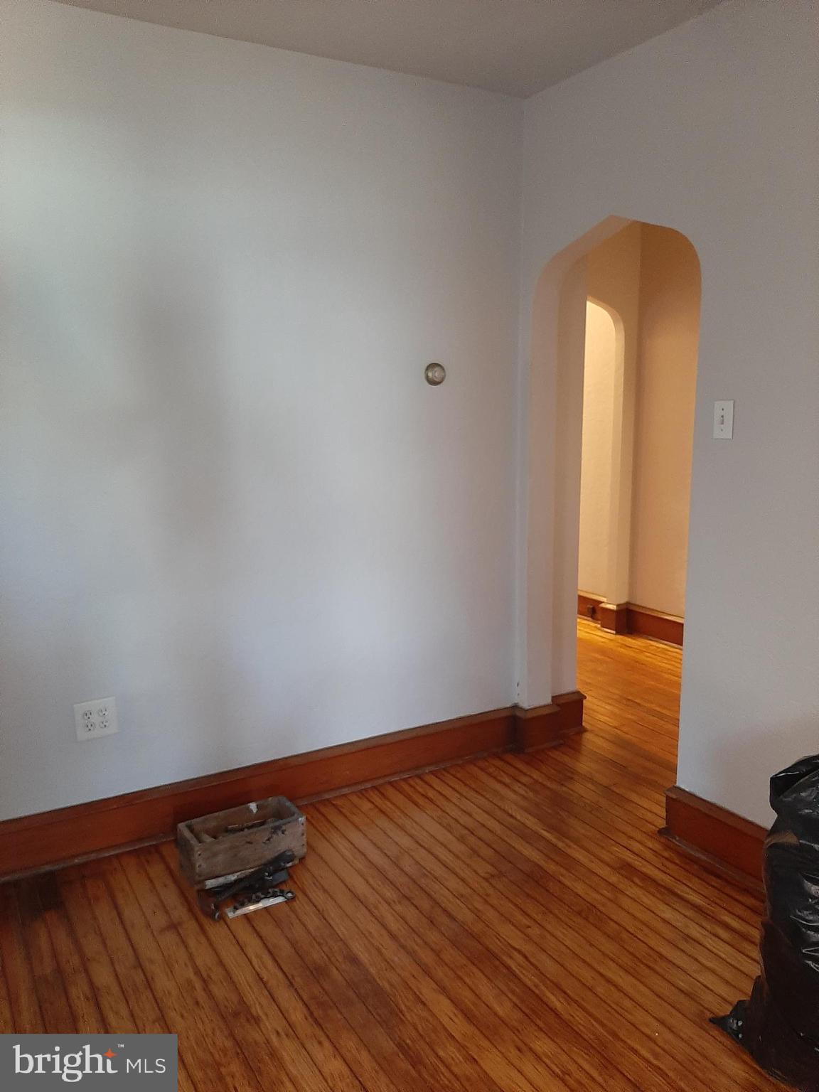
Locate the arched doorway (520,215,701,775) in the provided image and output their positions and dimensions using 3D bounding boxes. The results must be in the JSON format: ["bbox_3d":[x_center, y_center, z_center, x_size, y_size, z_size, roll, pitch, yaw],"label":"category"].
[{"bbox_3d":[0.730,-0.104,2.920,0.140,2.018,0.792,-6,11,-29],"label":"arched doorway"}]

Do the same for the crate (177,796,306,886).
[{"bbox_3d":[-0.520,0.921,2.577,0.347,0.128,0.165,-6,11,-30],"label":"crate"}]

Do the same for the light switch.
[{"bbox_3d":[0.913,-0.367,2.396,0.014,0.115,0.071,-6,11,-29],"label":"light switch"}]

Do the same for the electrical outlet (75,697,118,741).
[{"bbox_3d":[-0.979,0.545,2.568,0.121,0.119,0.009,-6,11,-29],"label":"electrical outlet"}]

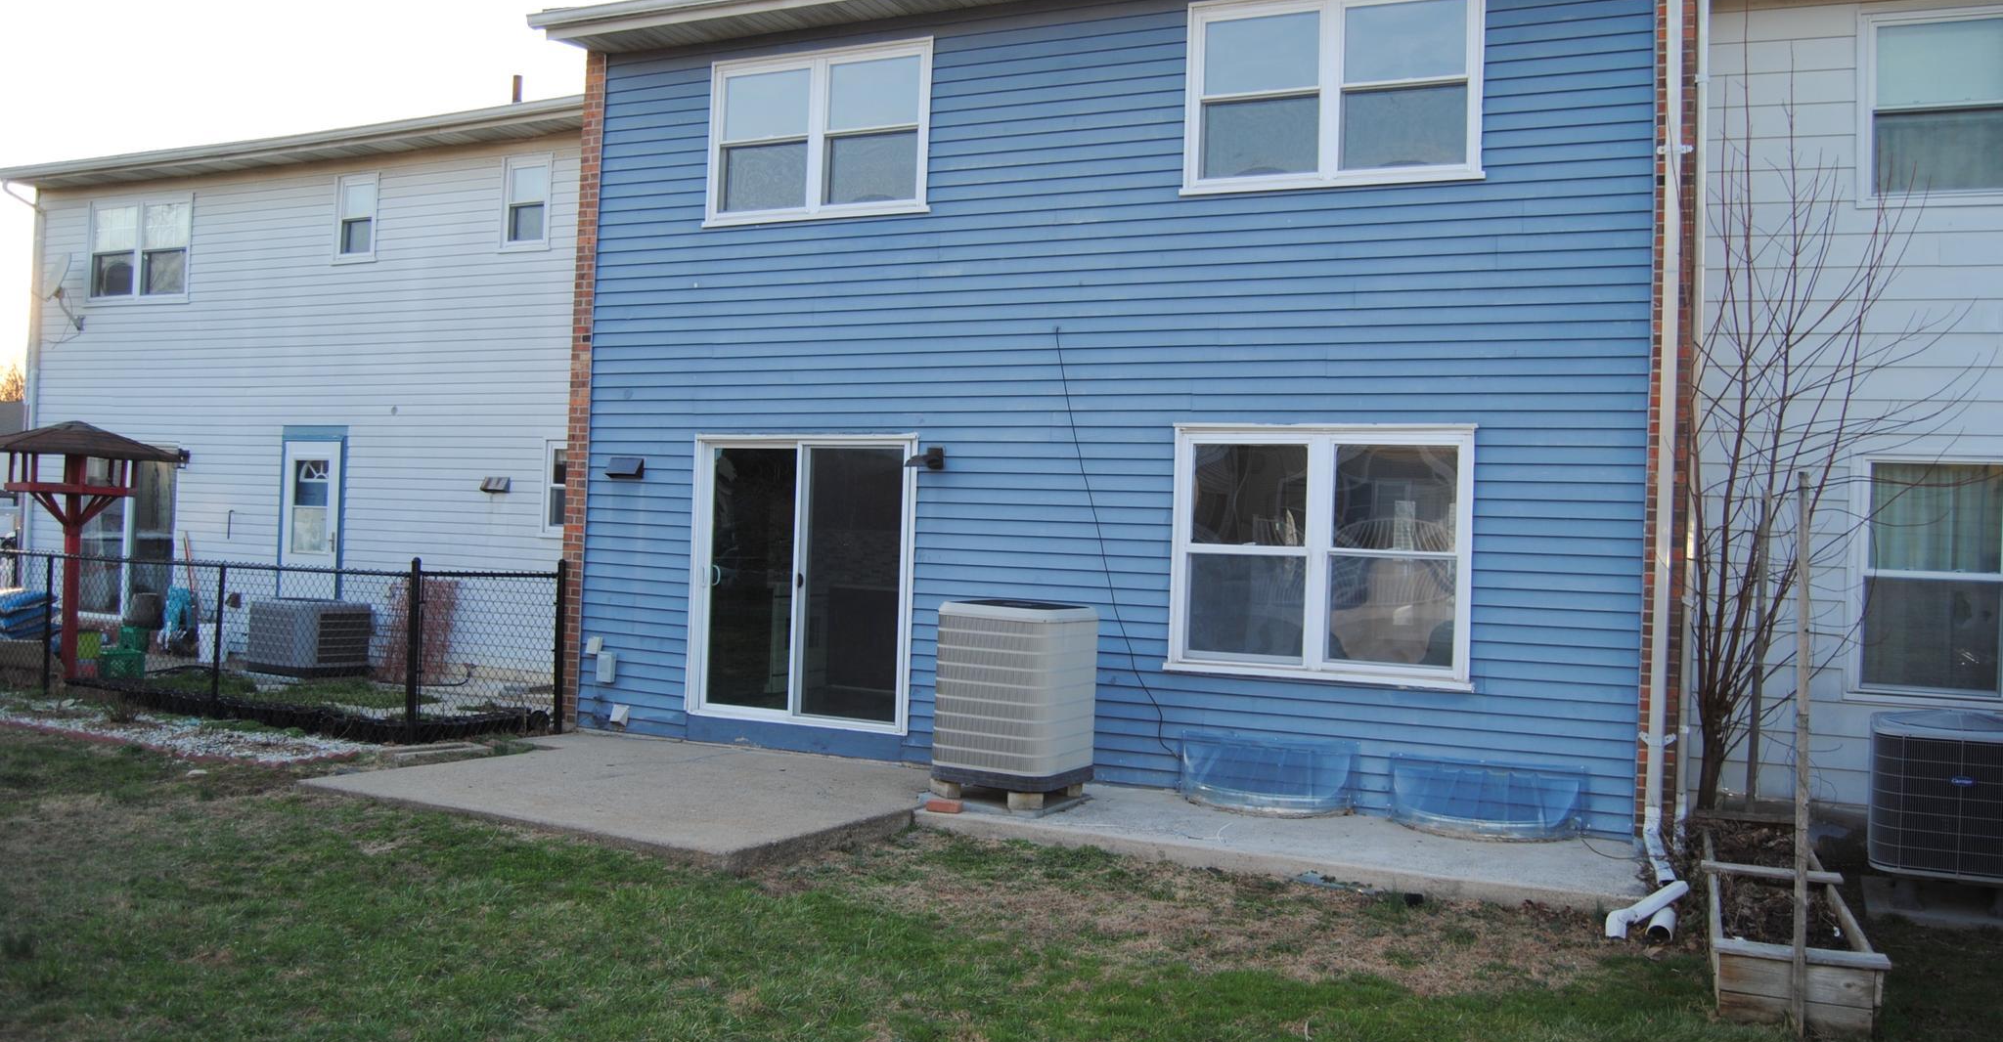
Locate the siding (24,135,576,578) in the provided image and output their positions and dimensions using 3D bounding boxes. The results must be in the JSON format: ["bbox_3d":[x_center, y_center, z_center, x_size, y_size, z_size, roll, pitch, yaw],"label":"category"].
[{"bbox_3d":[-7.163,-1.261,15.332,8.427,4.750,0.150,2,-1,25],"label":"siding"}]

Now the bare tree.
[{"bbox_3d":[4.578,-0.406,8.382,1.380,4.300,1.300,2,-1,24],"label":"bare tree"}]

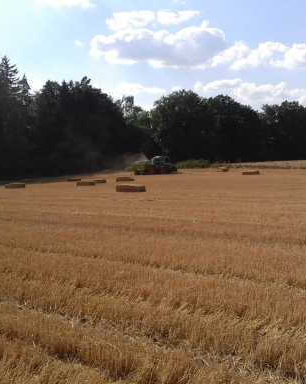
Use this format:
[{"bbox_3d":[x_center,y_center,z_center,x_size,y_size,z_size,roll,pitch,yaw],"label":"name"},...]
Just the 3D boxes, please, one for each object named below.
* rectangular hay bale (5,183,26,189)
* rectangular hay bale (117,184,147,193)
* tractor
[{"bbox_3d":[-15.084,-0.577,58.679,2.200,0.680,1.080,1,4,42],"label":"rectangular hay bale"},{"bbox_3d":[-1.748,-0.186,42.478,2.200,0.680,1.080,1,4,42],"label":"rectangular hay bale"},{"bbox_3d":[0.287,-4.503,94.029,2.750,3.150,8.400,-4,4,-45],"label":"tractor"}]

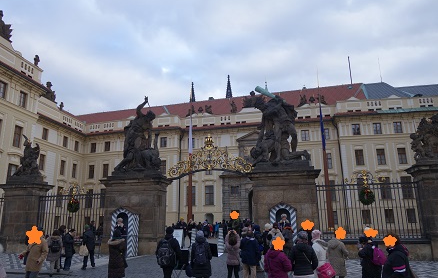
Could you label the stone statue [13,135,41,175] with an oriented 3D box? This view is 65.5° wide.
[{"bbox_3d":[-12.755,1.102,22.601,1.500,2.517,1.200,-4,-14,12],"label":"stone statue"}]

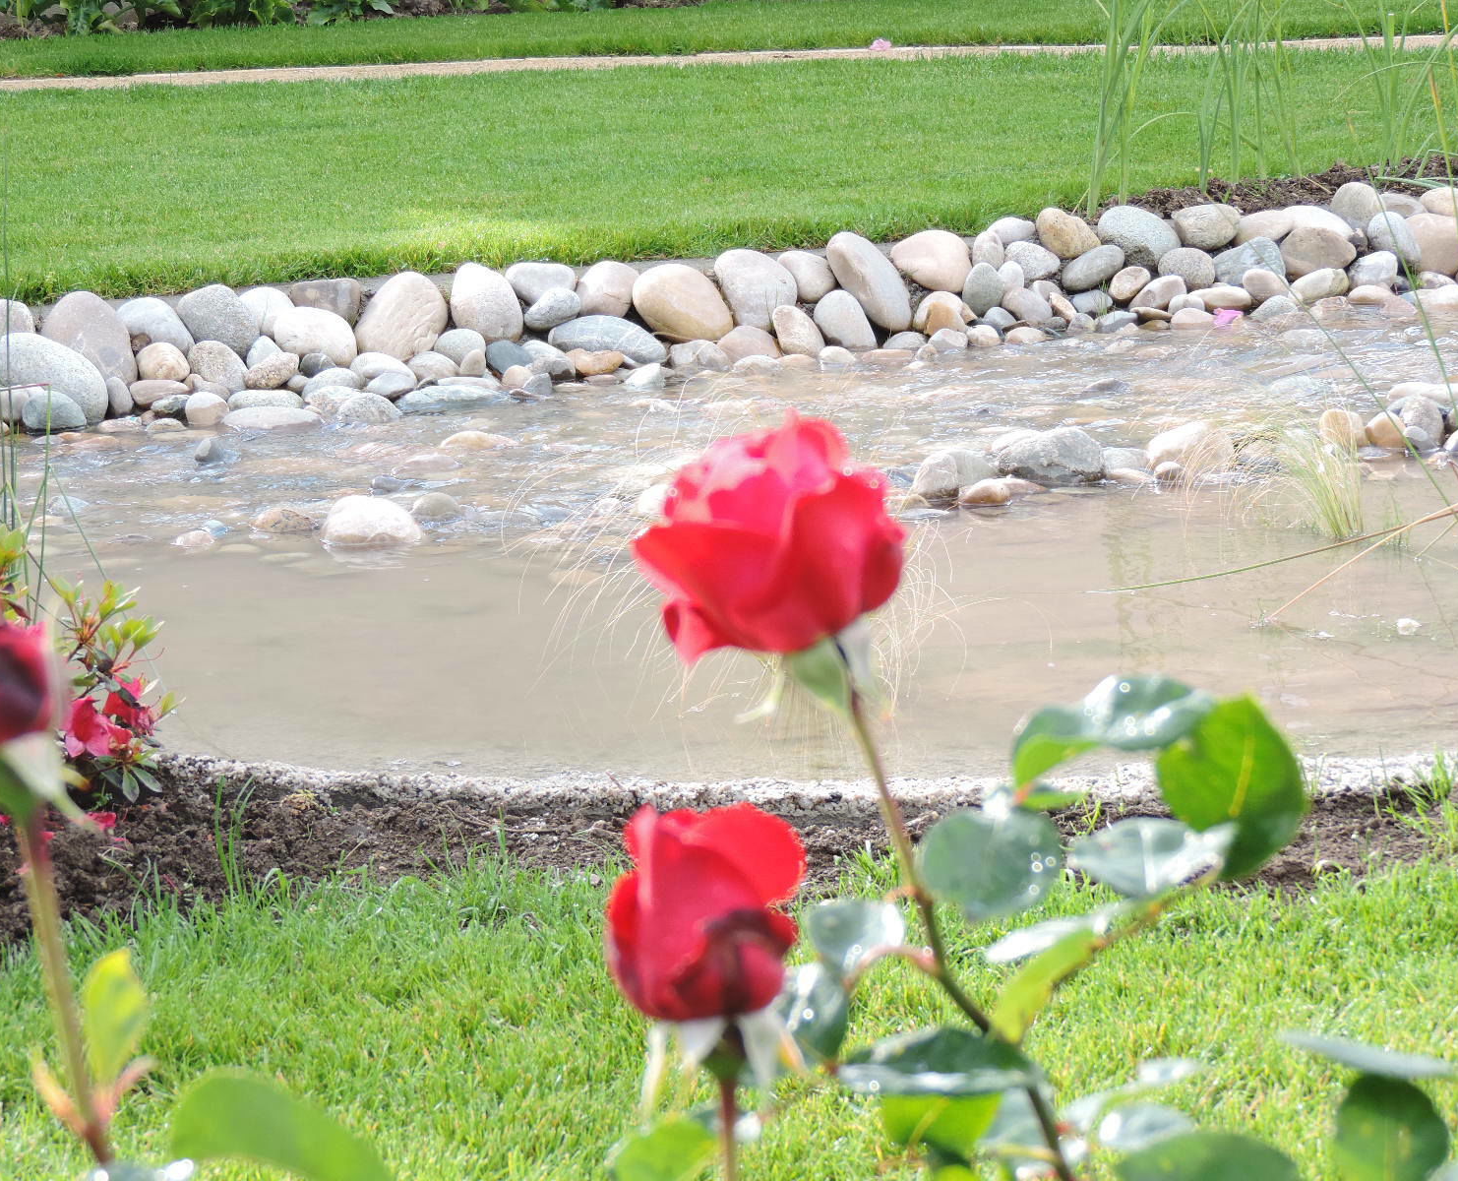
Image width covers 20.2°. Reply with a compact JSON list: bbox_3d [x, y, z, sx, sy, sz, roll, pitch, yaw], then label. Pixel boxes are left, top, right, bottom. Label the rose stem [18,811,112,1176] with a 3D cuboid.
[{"bbox_3d":[-0.175,0.105,1.080,0.015,0.097,0.014,-11,14,0],"label":"rose stem"}]

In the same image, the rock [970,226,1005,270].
[{"bbox_3d":[0.512,-0.677,8.100,0.068,0.084,0.075,0,14,0],"label":"rock"}]

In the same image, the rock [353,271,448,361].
[{"bbox_3d":[-0.596,-0.500,7.450,0.166,0.155,0.125,0,14,0],"label":"rock"}]

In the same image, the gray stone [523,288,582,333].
[{"bbox_3d":[-0.285,-0.452,6.600,0.094,0.067,0.072,0,15,0],"label":"gray stone"}]

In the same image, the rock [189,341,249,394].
[{"bbox_3d":[-0.801,-0.346,6.420,0.096,0.088,0.085,-2,17,-7],"label":"rock"}]

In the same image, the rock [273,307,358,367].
[{"bbox_3d":[-0.738,-0.452,7.300,0.152,0.107,0.125,0,14,0],"label":"rock"}]

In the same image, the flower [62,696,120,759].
[{"bbox_3d":[-0.579,0.123,3.720,0.050,0.054,0.040,0,15,0],"label":"flower"}]

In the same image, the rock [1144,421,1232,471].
[{"bbox_3d":[0.690,-0.211,6.120,0.132,0.082,0.105,2,17,6],"label":"rock"}]

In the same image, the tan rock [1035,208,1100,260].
[{"bbox_3d":[0.610,-0.643,7.384,0.118,0.095,0.093,0,14,0],"label":"tan rock"}]

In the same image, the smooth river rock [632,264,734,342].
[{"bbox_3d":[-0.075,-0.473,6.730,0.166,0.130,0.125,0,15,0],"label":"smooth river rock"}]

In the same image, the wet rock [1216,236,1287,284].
[{"bbox_3d":[0.909,-0.567,7.120,0.123,0.090,0.100,2,17,7],"label":"wet rock"}]

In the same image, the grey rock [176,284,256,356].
[{"bbox_3d":[-0.915,-0.480,7.300,0.142,0.125,0.120,0,14,0],"label":"grey rock"}]

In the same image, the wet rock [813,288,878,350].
[{"bbox_3d":[0.187,-0.433,6.570,0.079,0.107,0.071,-24,14,6],"label":"wet rock"}]

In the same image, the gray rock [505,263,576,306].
[{"bbox_3d":[-0.309,-0.497,6.700,0.118,0.078,0.090,-1,17,-3],"label":"gray rock"}]

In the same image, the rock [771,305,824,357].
[{"bbox_3d":[0.111,-0.412,6.514,0.059,0.090,0.050,-31,13,8],"label":"rock"}]

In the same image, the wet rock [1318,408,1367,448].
[{"bbox_3d":[1.031,-0.269,6.870,0.082,0.070,0.075,0,14,0],"label":"wet rock"}]

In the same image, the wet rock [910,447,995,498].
[{"bbox_3d":[0.359,-0.184,6.550,0.134,0.092,0.110,0,14,0],"label":"wet rock"}]

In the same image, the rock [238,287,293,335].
[{"bbox_3d":[-0.749,-0.449,6.666,0.098,0.094,0.080,0,14,0],"label":"rock"}]

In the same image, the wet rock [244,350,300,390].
[{"bbox_3d":[-0.695,-0.336,6.224,0.086,0.052,0.057,-19,15,5],"label":"wet rock"}]

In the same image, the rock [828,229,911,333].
[{"bbox_3d":[0.229,-0.501,6.662,0.092,0.184,0.078,-32,13,8],"label":"rock"}]

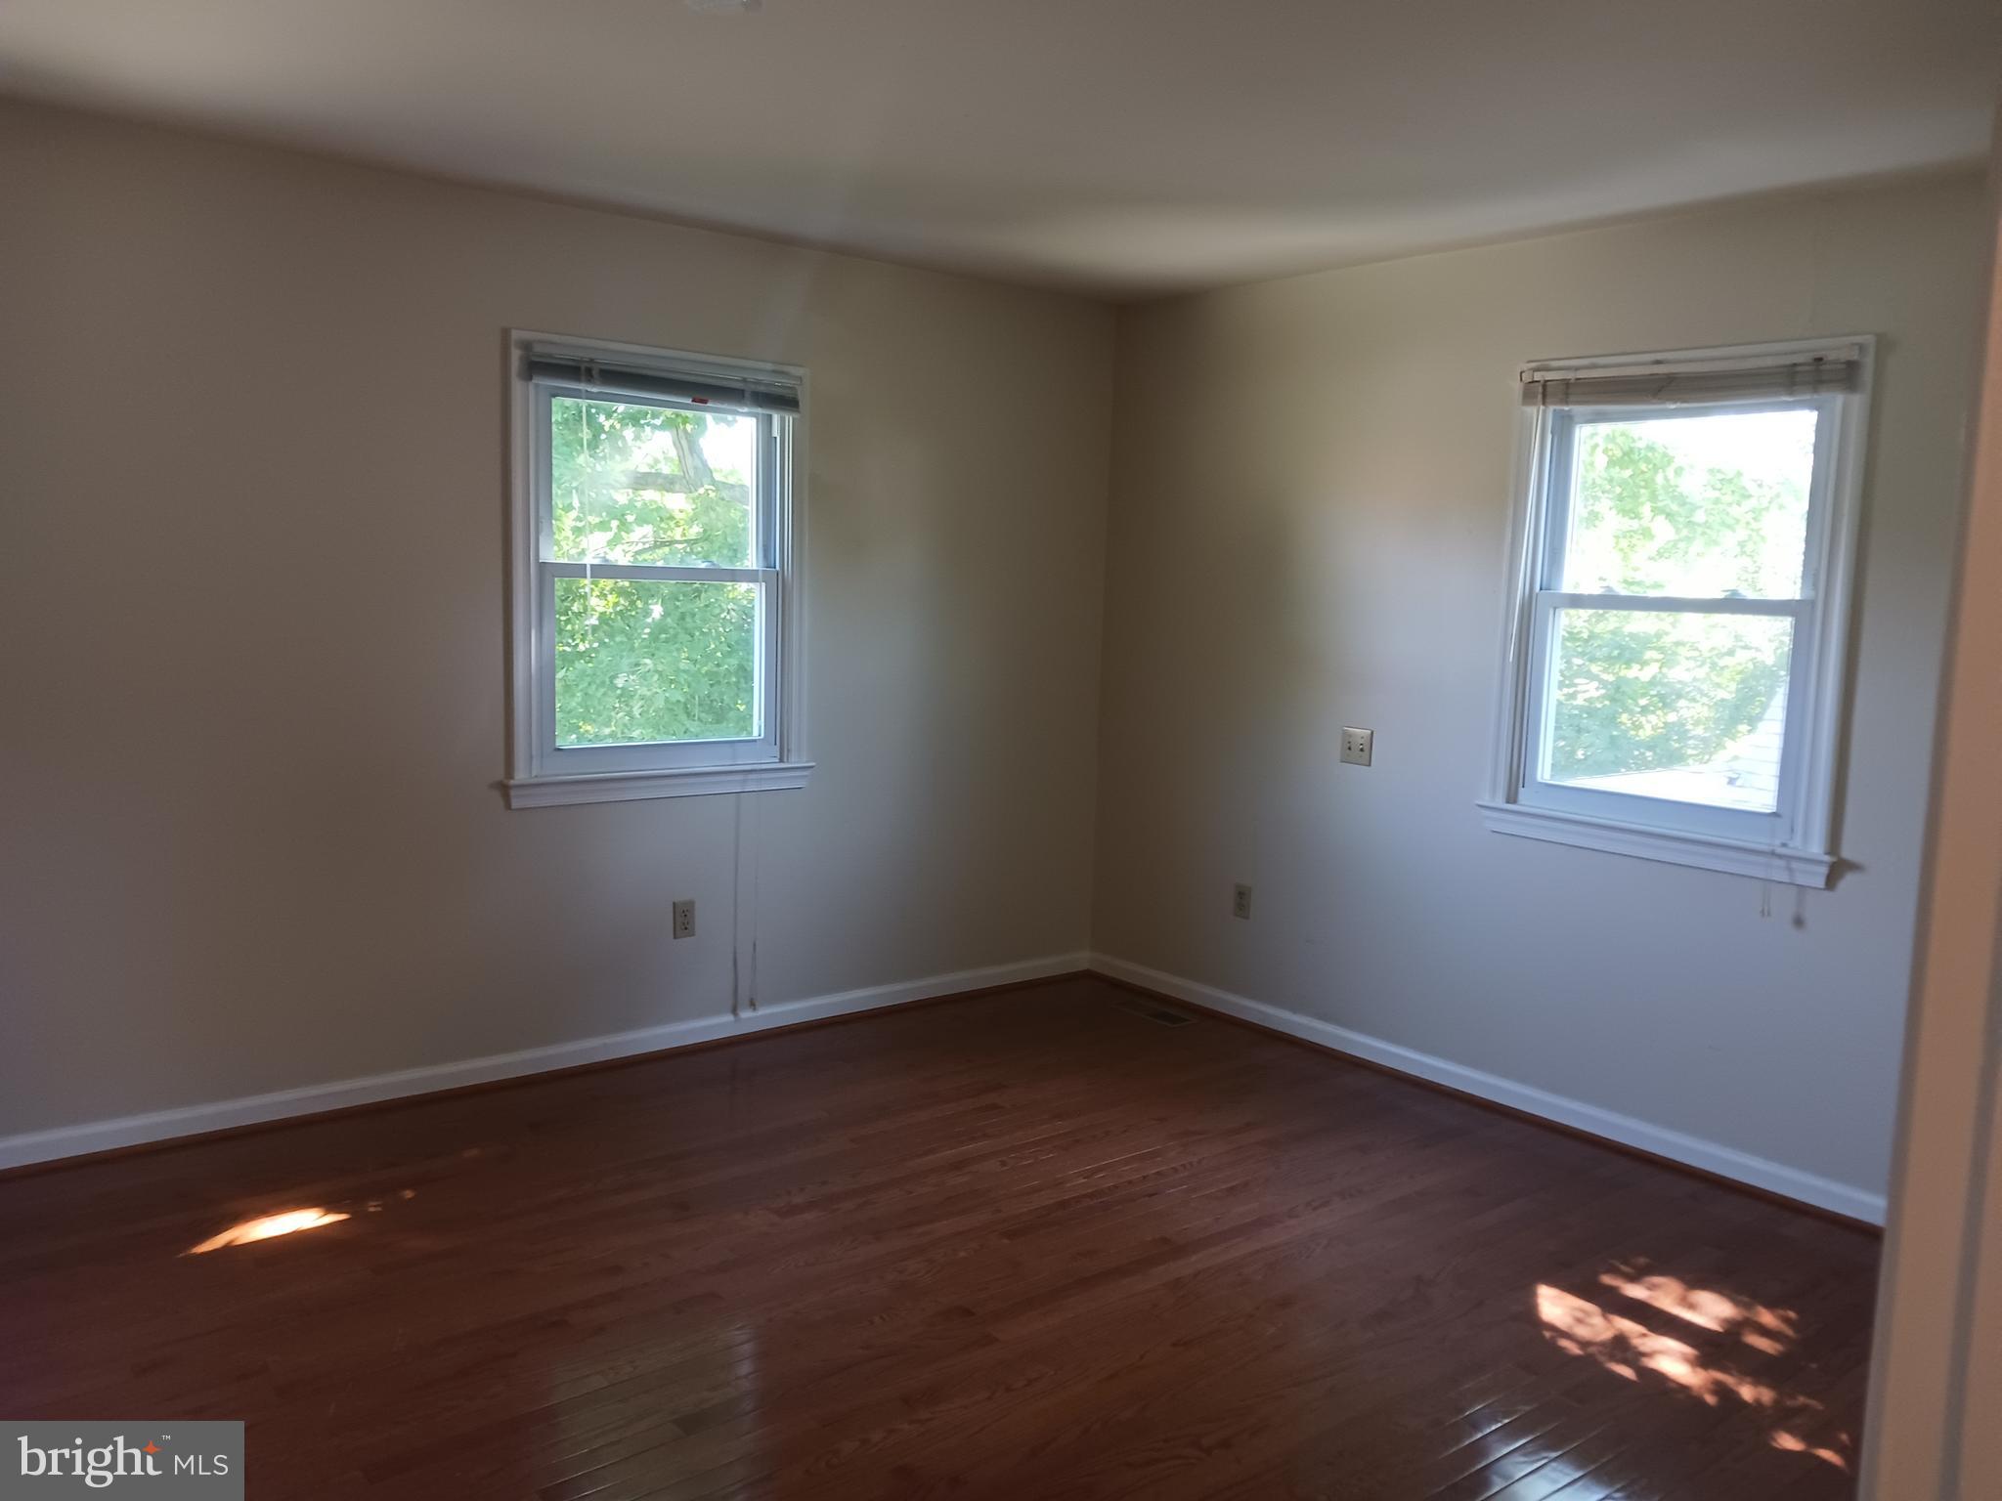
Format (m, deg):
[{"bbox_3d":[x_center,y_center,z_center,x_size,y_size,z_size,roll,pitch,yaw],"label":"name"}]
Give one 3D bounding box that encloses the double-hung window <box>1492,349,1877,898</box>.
[{"bbox_3d":[1.681,-0.358,3.950,0.110,1.273,0.930,-3,8,-39],"label":"double-hung window"}]

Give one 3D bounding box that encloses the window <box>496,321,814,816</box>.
[{"bbox_3d":[-0.962,-0.497,4.497,0.943,1.273,0.110,-3,8,-39],"label":"window"}]

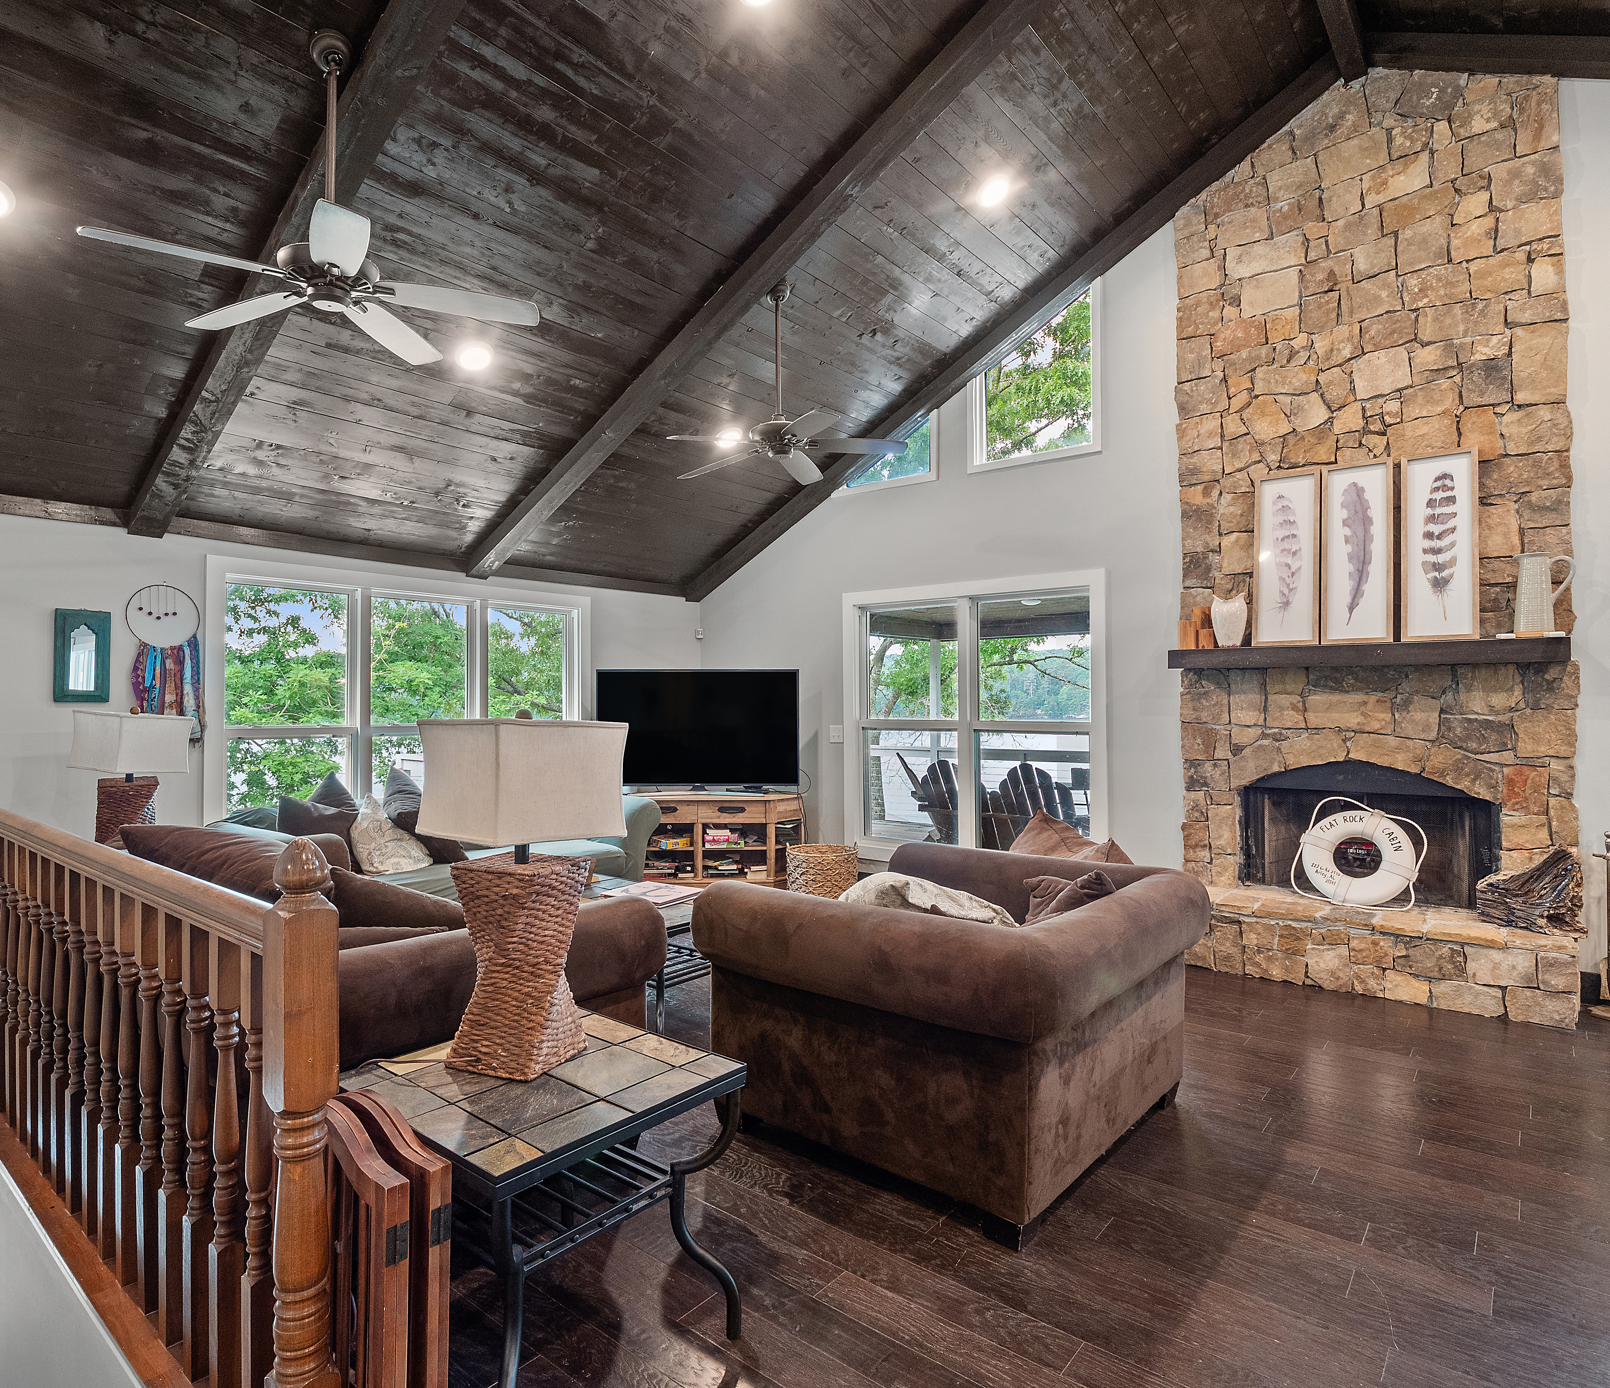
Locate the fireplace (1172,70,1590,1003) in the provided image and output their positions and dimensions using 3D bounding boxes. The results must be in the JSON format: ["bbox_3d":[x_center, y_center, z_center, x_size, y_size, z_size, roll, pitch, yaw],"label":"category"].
[{"bbox_3d":[2.698,-0.843,4.239,1.670,4.500,0.450,0,0,38],"label":"fireplace"}]

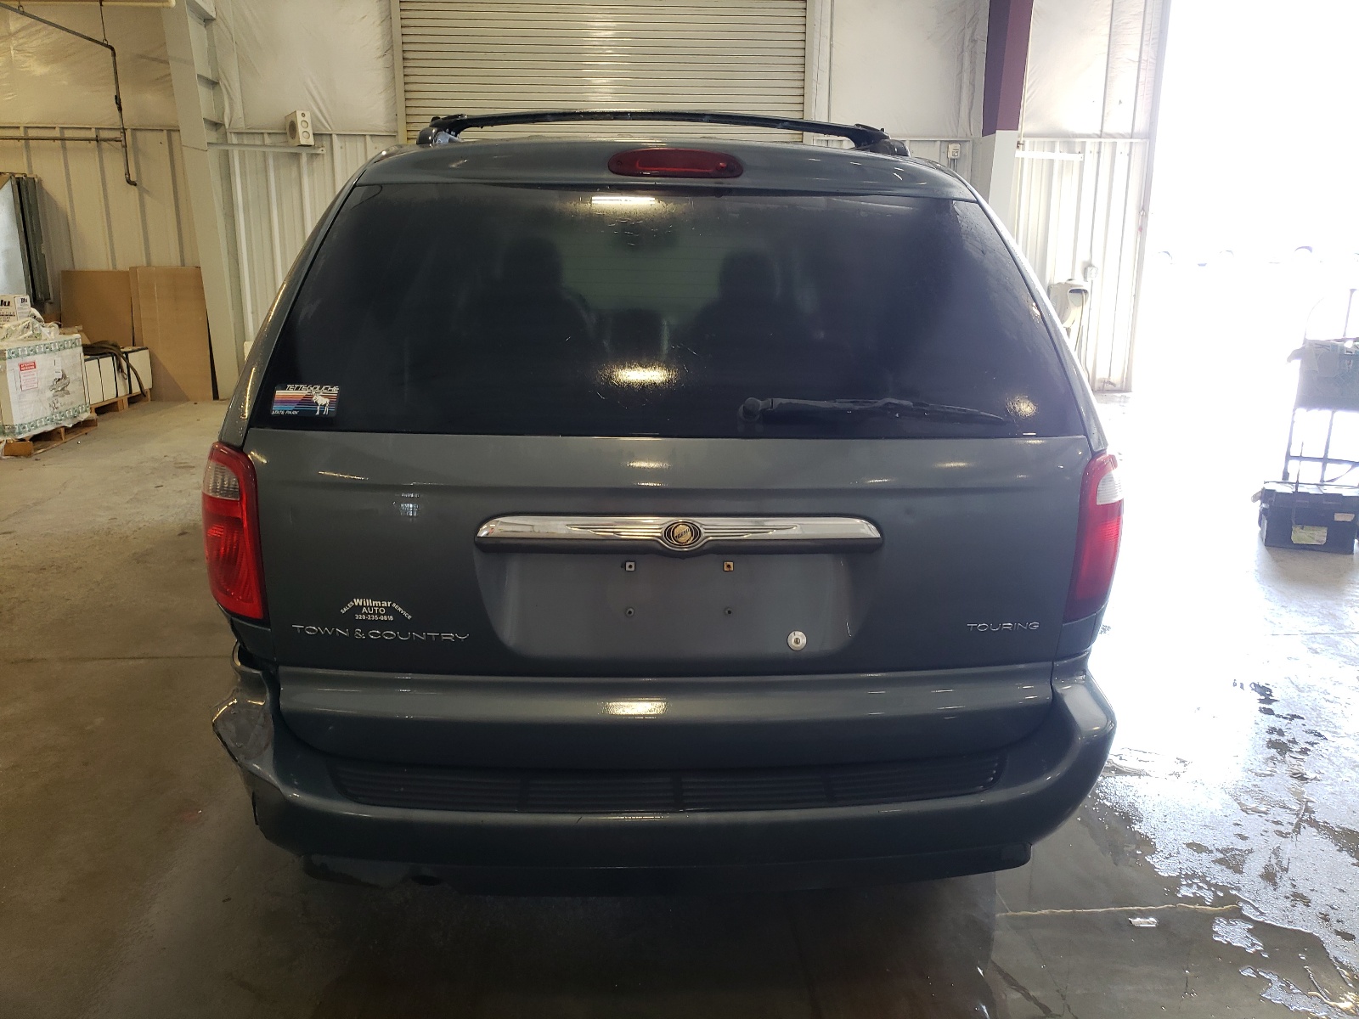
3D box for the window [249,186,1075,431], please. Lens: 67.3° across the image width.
[{"bbox_3d":[-0.005,-0.391,1.977,1.580,0.520,0.120,0,-14,-4],"label":"window"}]

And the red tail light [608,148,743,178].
[{"bbox_3d":[-0.007,-0.704,2.076,0.278,0.066,0.065,0,-1,-4],"label":"red tail light"}]

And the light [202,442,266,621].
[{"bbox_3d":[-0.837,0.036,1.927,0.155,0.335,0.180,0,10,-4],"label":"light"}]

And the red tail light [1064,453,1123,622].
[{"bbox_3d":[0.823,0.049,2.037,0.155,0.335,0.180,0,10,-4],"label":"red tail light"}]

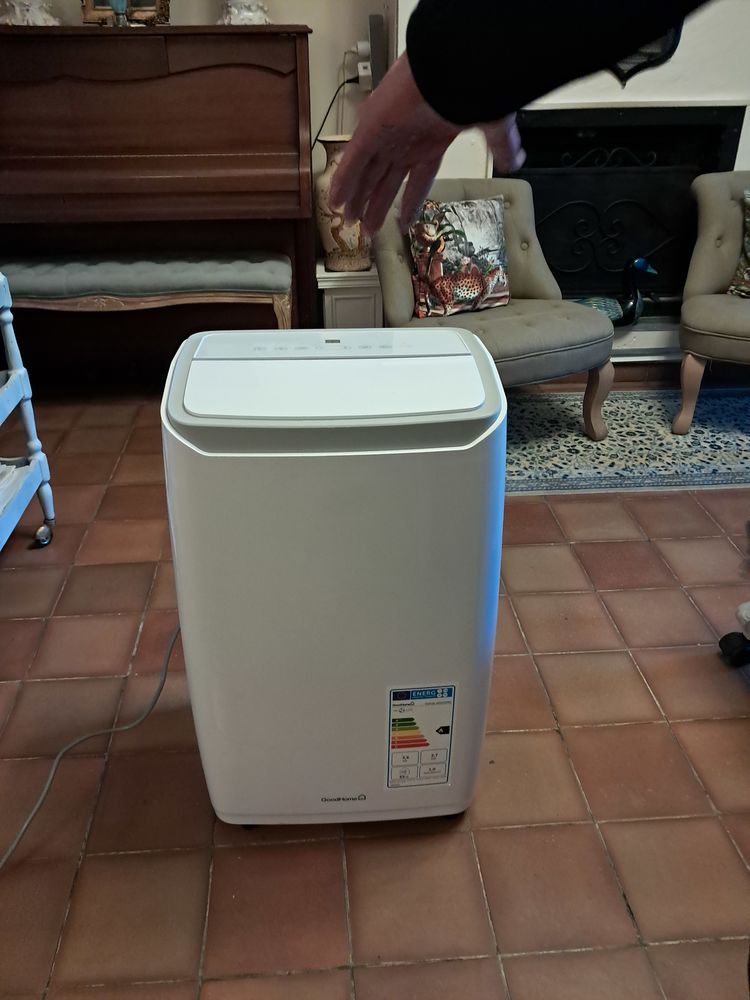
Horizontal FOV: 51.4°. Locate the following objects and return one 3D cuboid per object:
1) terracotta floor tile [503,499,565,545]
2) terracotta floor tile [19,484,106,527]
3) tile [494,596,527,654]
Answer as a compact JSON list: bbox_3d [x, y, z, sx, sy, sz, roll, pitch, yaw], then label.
[{"bbox_3d":[0.385,0.068,2.063,0.200,0.015,0.197,-2,30,-4],"label":"terracotta floor tile"},{"bbox_3d":[-0.857,0.019,2.142,0.200,0.015,0.198,-2,30,-4],"label":"terracotta floor tile"},{"bbox_3d":[0.215,0.281,1.698,0.200,0.015,0.198,-2,30,-4],"label":"tile"}]

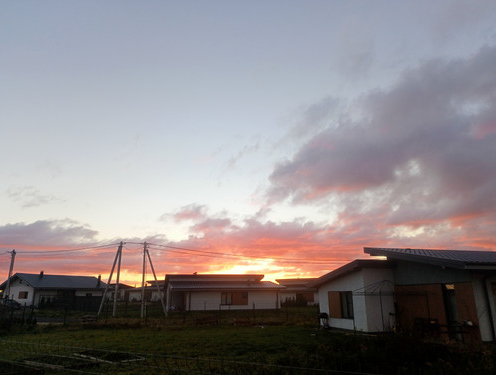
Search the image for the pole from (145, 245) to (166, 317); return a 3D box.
[{"bbox_3d":[-9.113,9.578,40.650,0.280,7.000,0.280,-18,-7,-5],"label":"pole"}]

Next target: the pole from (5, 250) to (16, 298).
[{"bbox_3d":[-28.854,11.244,48.975,0.320,7.350,0.320,8,-17,-29],"label":"pole"}]

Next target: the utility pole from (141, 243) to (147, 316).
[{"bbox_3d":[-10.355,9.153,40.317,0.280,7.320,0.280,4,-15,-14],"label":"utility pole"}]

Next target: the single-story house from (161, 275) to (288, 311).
[{"bbox_3d":[-3.812,15.305,59.011,15.700,4.900,10.300,5,-15,-17],"label":"single-story house"}]

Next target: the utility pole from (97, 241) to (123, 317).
[{"bbox_3d":[-13.756,9.094,40.468,1.790,7.300,0.350,0,-15,0],"label":"utility pole"}]

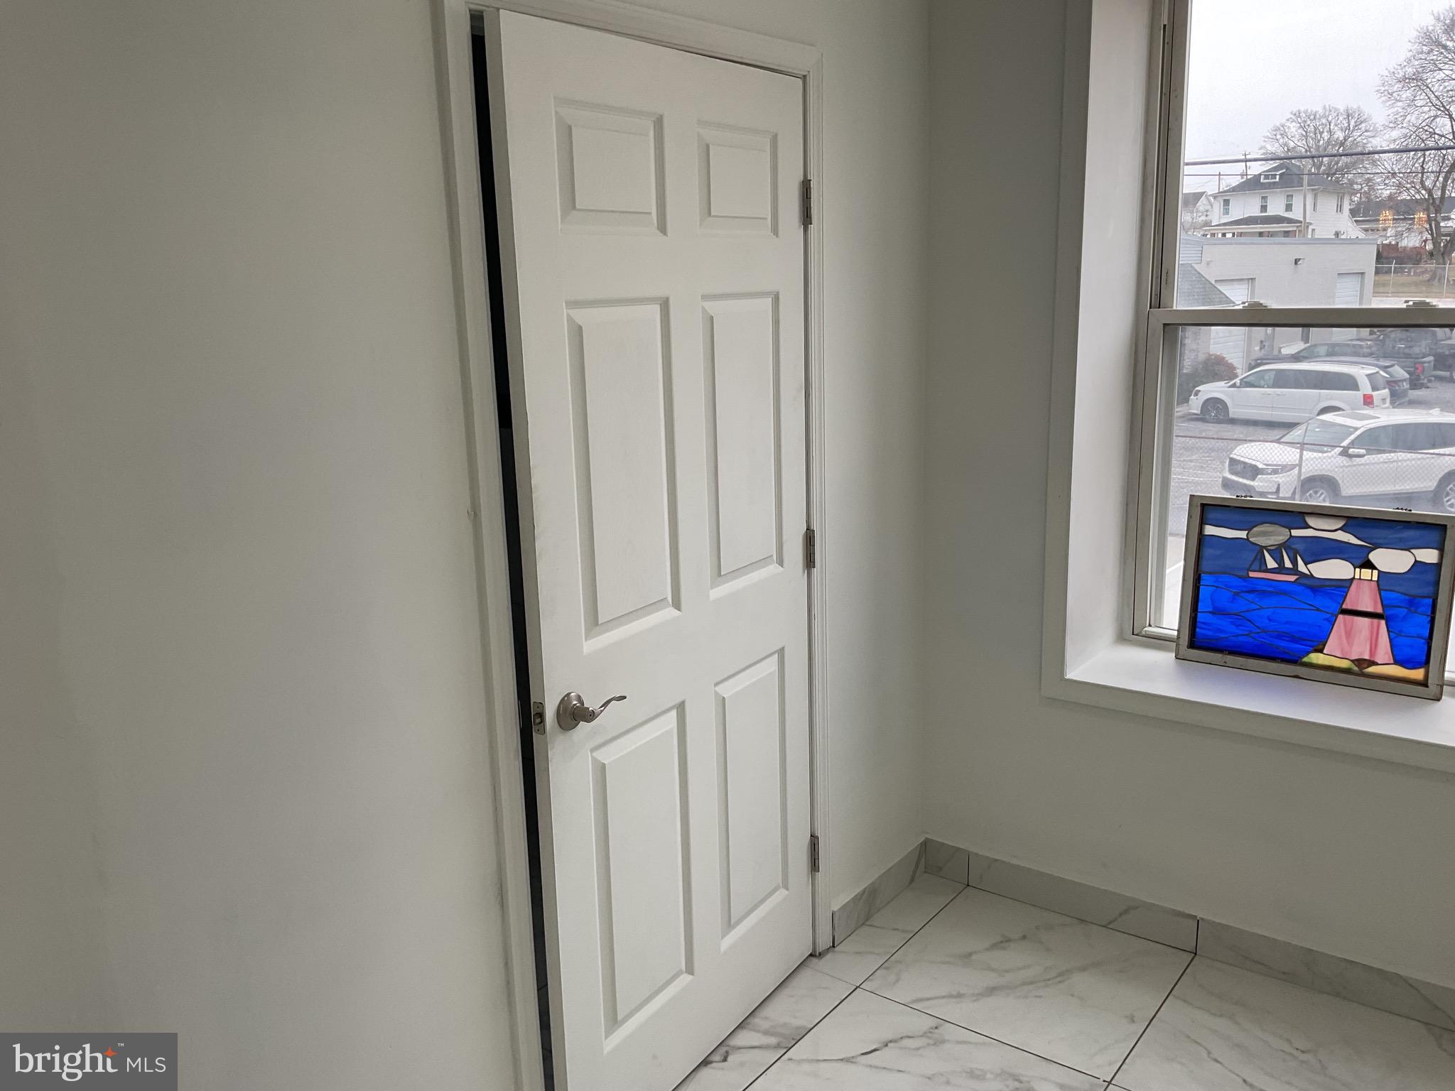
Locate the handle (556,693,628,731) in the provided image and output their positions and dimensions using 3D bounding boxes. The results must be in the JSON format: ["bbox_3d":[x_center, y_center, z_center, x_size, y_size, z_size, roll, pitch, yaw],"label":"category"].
[{"bbox_3d":[-0.231,0.283,2.113,0.056,0.067,0.136,7,15,32],"label":"handle"}]

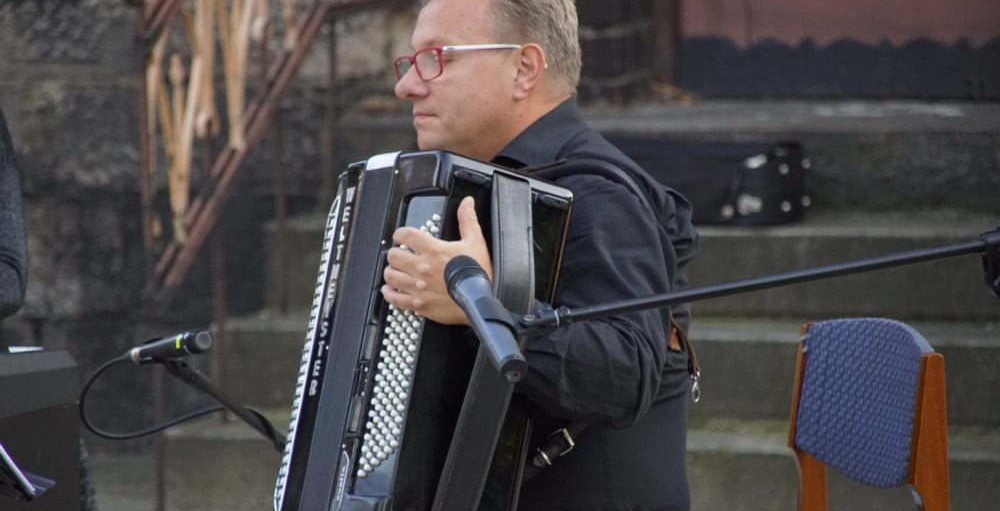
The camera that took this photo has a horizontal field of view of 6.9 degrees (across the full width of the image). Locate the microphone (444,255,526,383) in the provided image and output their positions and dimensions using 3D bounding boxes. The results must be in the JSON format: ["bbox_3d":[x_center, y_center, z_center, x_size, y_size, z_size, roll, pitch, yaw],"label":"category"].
[{"bbox_3d":[-0.016,0.074,9.750,0.050,0.050,0.260,0,28,-16],"label":"microphone"}]

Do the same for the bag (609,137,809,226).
[{"bbox_3d":[0.283,-0.135,14.900,0.500,0.142,0.190,2,5,17],"label":"bag"}]

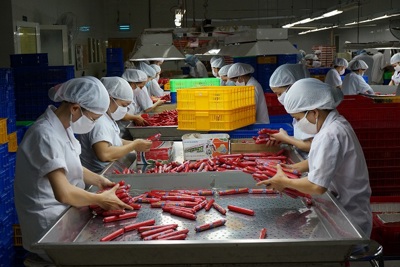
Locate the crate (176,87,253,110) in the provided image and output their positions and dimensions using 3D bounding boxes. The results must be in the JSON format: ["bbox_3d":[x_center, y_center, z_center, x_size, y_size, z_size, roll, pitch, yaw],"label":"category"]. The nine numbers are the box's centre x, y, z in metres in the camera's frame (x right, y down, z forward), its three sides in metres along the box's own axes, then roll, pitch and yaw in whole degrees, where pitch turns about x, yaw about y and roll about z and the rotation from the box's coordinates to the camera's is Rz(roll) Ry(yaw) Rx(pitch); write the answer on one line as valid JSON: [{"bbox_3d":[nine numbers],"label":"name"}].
[{"bbox_3d":[0.138,-0.268,4.520,0.420,0.150,0.610,2,7,20],"label":"crate"}]

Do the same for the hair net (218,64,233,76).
[{"bbox_3d":[0.357,-0.710,6.800,0.260,0.150,0.230,-12,8,-7],"label":"hair net"}]

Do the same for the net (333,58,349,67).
[{"bbox_3d":[2.255,-1.131,9.600,0.250,0.155,0.220,-3,8,-14],"label":"net"}]

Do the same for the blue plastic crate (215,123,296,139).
[{"bbox_3d":[0.395,0.043,4.532,0.610,0.170,0.420,-1,8,4],"label":"blue plastic crate"}]

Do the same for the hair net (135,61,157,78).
[{"bbox_3d":[-0.618,-0.736,6.900,0.270,0.170,0.230,28,10,4],"label":"hair net"}]

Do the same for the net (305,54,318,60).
[{"bbox_3d":[2.015,-1.368,10.800,0.260,0.130,0.220,-16,13,-28],"label":"net"}]

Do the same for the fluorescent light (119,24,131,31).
[{"bbox_3d":[-2.013,-2.826,16.000,0.360,0.180,0.100,-1,7,-6],"label":"fluorescent light"}]

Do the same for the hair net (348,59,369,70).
[{"bbox_3d":[2.238,-0.973,8.500,0.270,0.165,0.230,-2,8,-6],"label":"hair net"}]

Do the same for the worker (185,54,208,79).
[{"bbox_3d":[-0.056,-0.841,11.384,0.550,1.320,0.480,-4,8,-19],"label":"worker"}]

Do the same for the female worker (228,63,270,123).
[{"bbox_3d":[0.420,0.040,5.850,0.540,1.380,0.450,-2,7,-8],"label":"female worker"}]

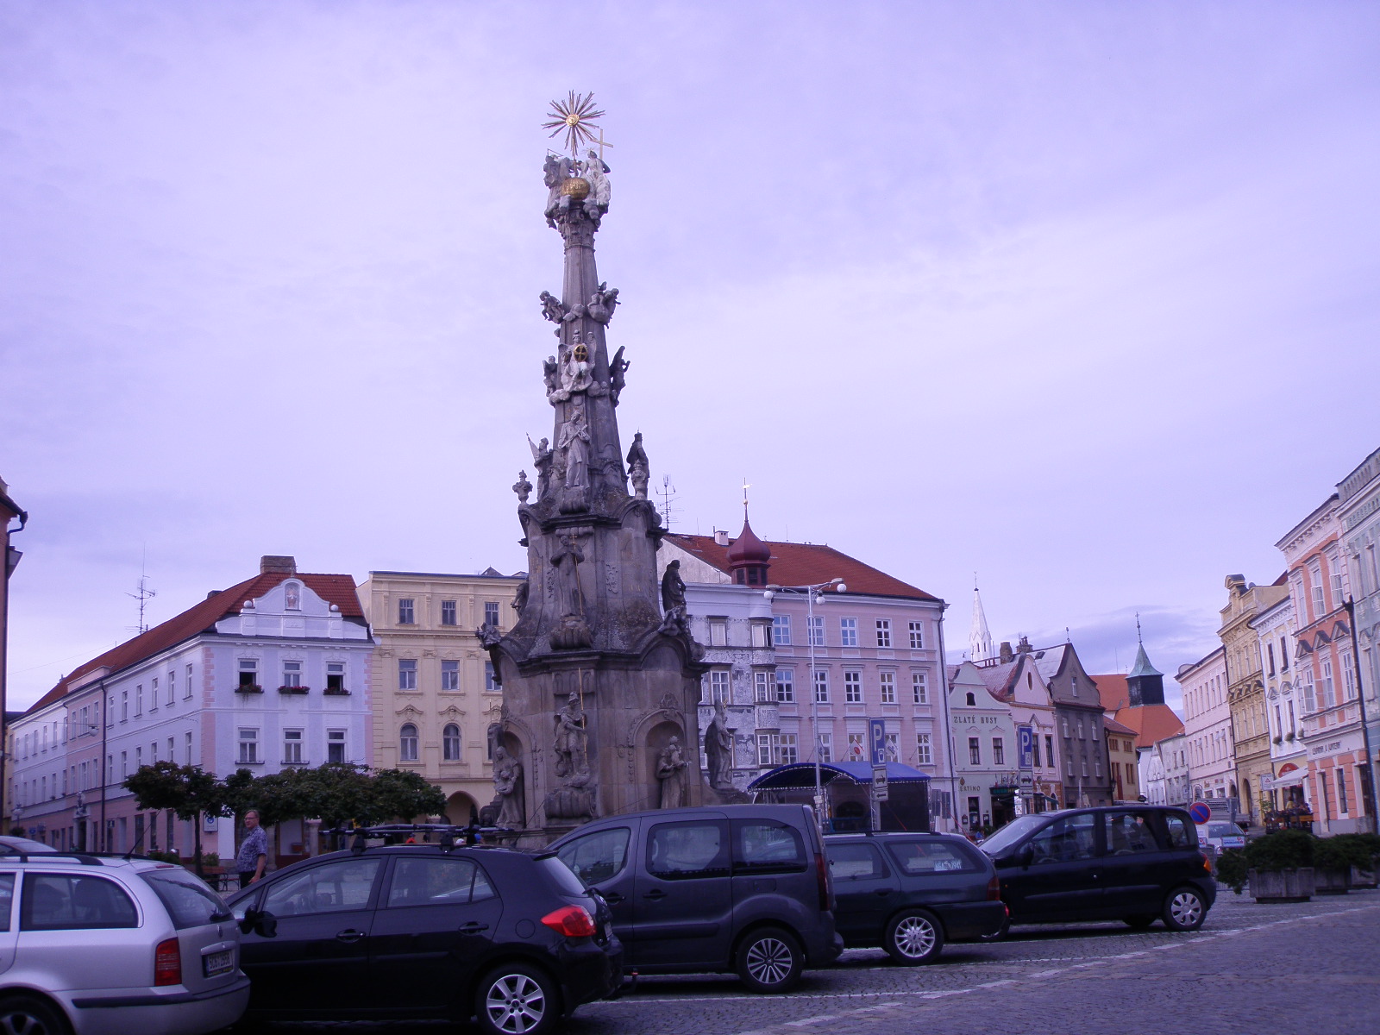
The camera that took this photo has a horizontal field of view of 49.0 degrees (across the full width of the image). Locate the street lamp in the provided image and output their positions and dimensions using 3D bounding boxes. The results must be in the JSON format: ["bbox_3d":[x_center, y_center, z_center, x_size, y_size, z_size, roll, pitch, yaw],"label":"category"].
[{"bbox_3d":[4.332,7.038,53.703,2.900,9.970,2.600,-2,-12,0],"label":"street lamp"}]

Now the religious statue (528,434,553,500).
[{"bbox_3d":[-3.743,-1.166,37.970,0.680,1.810,0.750,-6,-13,18],"label":"religious statue"}]

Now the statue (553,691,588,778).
[{"bbox_3d":[-2.582,4.670,32.684,0.800,1.870,0.700,-4,-13,9],"label":"statue"}]

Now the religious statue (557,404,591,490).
[{"bbox_3d":[-2.741,-1.676,35.820,0.800,2.060,0.680,-4,-12,7],"label":"religious statue"}]

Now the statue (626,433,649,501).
[{"bbox_3d":[-1.298,-1.288,37.993,0.580,1.750,0.700,-1,-12,-8],"label":"statue"}]

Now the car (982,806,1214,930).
[{"bbox_3d":[5.097,4.962,21.274,3.990,1.680,1.870,-1,-12,-7],"label":"car"}]

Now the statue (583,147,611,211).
[{"bbox_3d":[-2.384,-8.695,38.957,0.750,1.550,0.650,-2,-12,-5],"label":"statue"}]

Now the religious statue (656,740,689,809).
[{"bbox_3d":[-0.368,5.946,34.412,0.650,1.950,0.750,-13,-15,41],"label":"religious statue"}]

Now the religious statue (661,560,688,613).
[{"bbox_3d":[-0.397,1.848,37.174,0.650,1.690,0.750,1,-13,-17],"label":"religious statue"}]

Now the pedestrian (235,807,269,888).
[{"bbox_3d":[-5.730,4.729,19.872,0.420,1.760,0.550,4,-13,-29],"label":"pedestrian"}]

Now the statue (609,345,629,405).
[{"bbox_3d":[-1.789,-3.622,38.373,0.520,1.420,0.700,0,-12,-15],"label":"statue"}]

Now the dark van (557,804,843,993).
[{"bbox_3d":[-0.690,3.971,15.779,4.380,1.810,1.830,-3,-12,2],"label":"dark van"}]

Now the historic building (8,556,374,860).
[{"bbox_3d":[-35.143,15.049,101.835,9.400,17.300,52.000,5,-15,-32],"label":"historic building"}]

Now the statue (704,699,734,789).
[{"bbox_3d":[0.700,5.557,37.135,0.700,2.150,0.780,0,-12,-13],"label":"statue"}]

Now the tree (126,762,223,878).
[{"bbox_3d":[-15.862,9.533,46.690,3.300,3.970,3.200,-2,-12,0],"label":"tree"}]

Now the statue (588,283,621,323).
[{"bbox_3d":[-2.124,-5.304,37.533,0.750,1.070,0.820,-13,-16,39],"label":"statue"}]

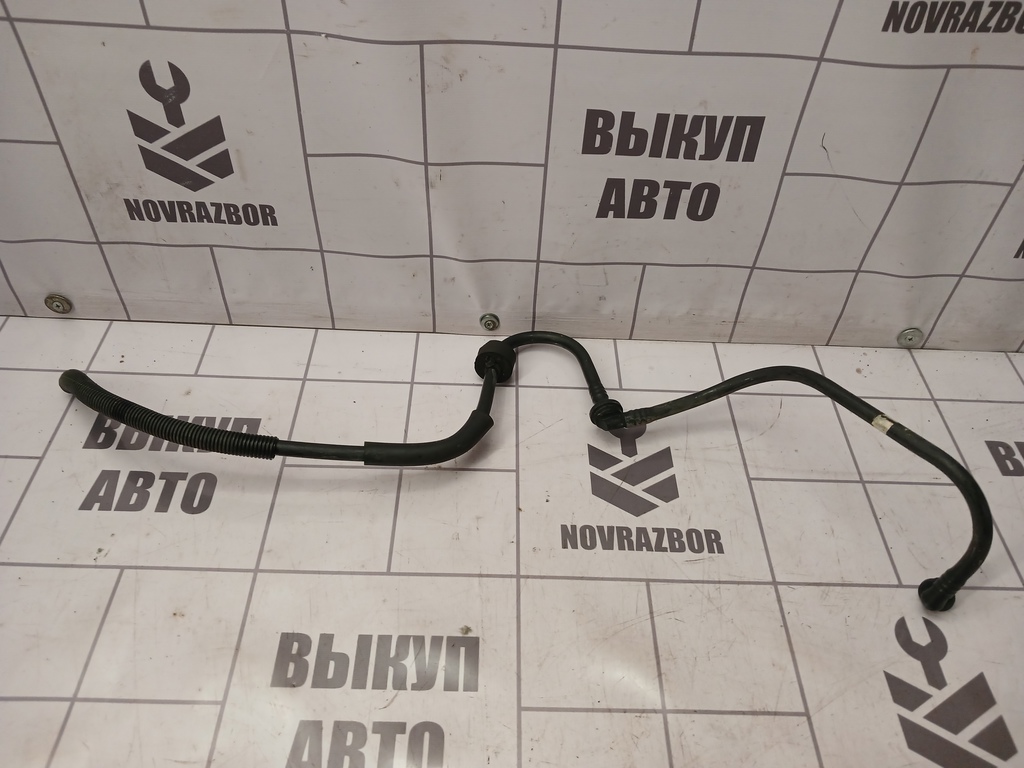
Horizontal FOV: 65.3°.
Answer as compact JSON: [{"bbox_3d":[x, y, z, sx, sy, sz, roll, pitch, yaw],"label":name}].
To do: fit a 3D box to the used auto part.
[{"bbox_3d":[0.009,0.010,0.640,0.681,0.105,0.209,9,47,5],"label":"used auto part"}]

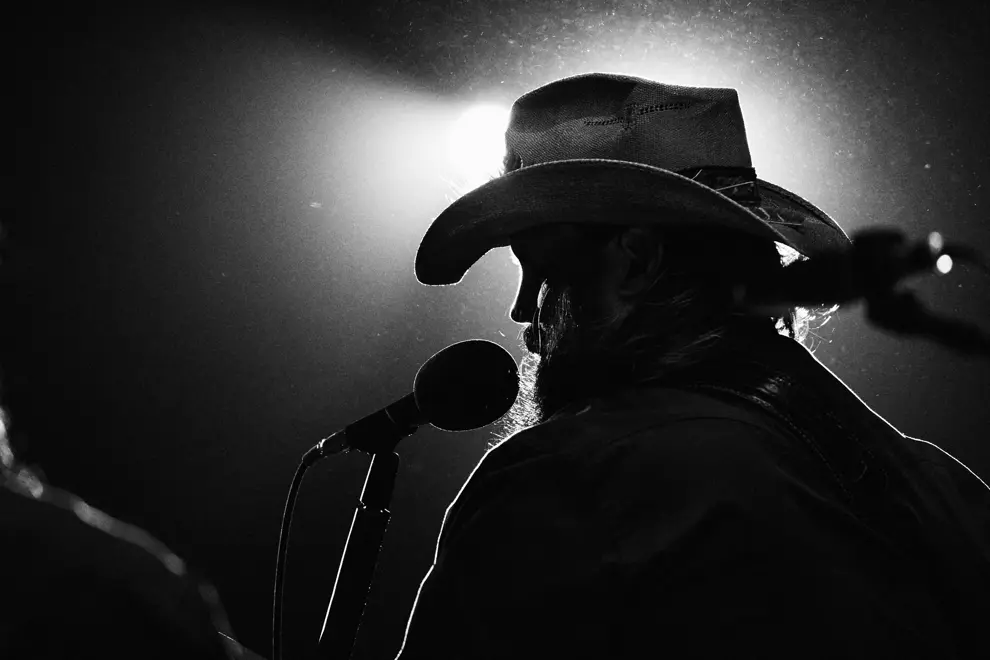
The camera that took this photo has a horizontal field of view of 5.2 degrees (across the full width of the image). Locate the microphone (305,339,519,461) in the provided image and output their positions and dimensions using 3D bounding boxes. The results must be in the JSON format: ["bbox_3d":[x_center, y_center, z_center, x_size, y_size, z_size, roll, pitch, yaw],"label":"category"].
[{"bbox_3d":[-0.071,0.069,9.410,0.205,0.078,0.078,-23,-10,18],"label":"microphone"}]

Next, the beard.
[{"bbox_3d":[0.061,0.035,9.370,0.130,0.165,0.150,-5,-4,20],"label":"beard"}]

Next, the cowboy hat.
[{"bbox_3d":[0.119,-0.127,9.350,0.375,0.175,0.300,-4,-3,20],"label":"cowboy hat"}]

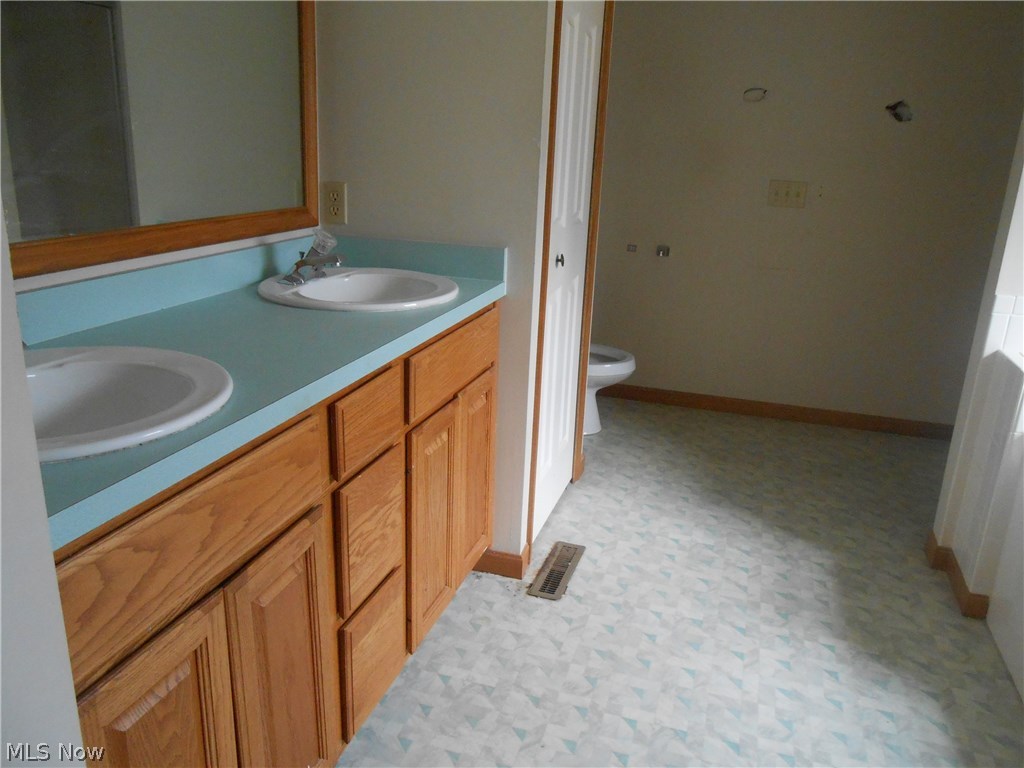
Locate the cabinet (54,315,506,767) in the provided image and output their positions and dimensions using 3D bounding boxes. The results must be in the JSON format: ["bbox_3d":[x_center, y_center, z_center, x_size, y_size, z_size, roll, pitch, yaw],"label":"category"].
[{"bbox_3d":[-0.532,0.343,1.591,0.558,0.852,1.527,7,18,16],"label":"cabinet"}]

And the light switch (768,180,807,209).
[{"bbox_3d":[1.252,-0.860,3.491,0.162,0.115,0.010,7,18,16],"label":"light switch"}]

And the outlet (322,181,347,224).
[{"bbox_3d":[-0.493,-0.505,2.151,0.071,0.115,0.008,7,18,16],"label":"outlet"}]

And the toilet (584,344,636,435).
[{"bbox_3d":[0.187,-0.159,3.496,0.750,0.720,0.450,7,18,16],"label":"toilet"}]

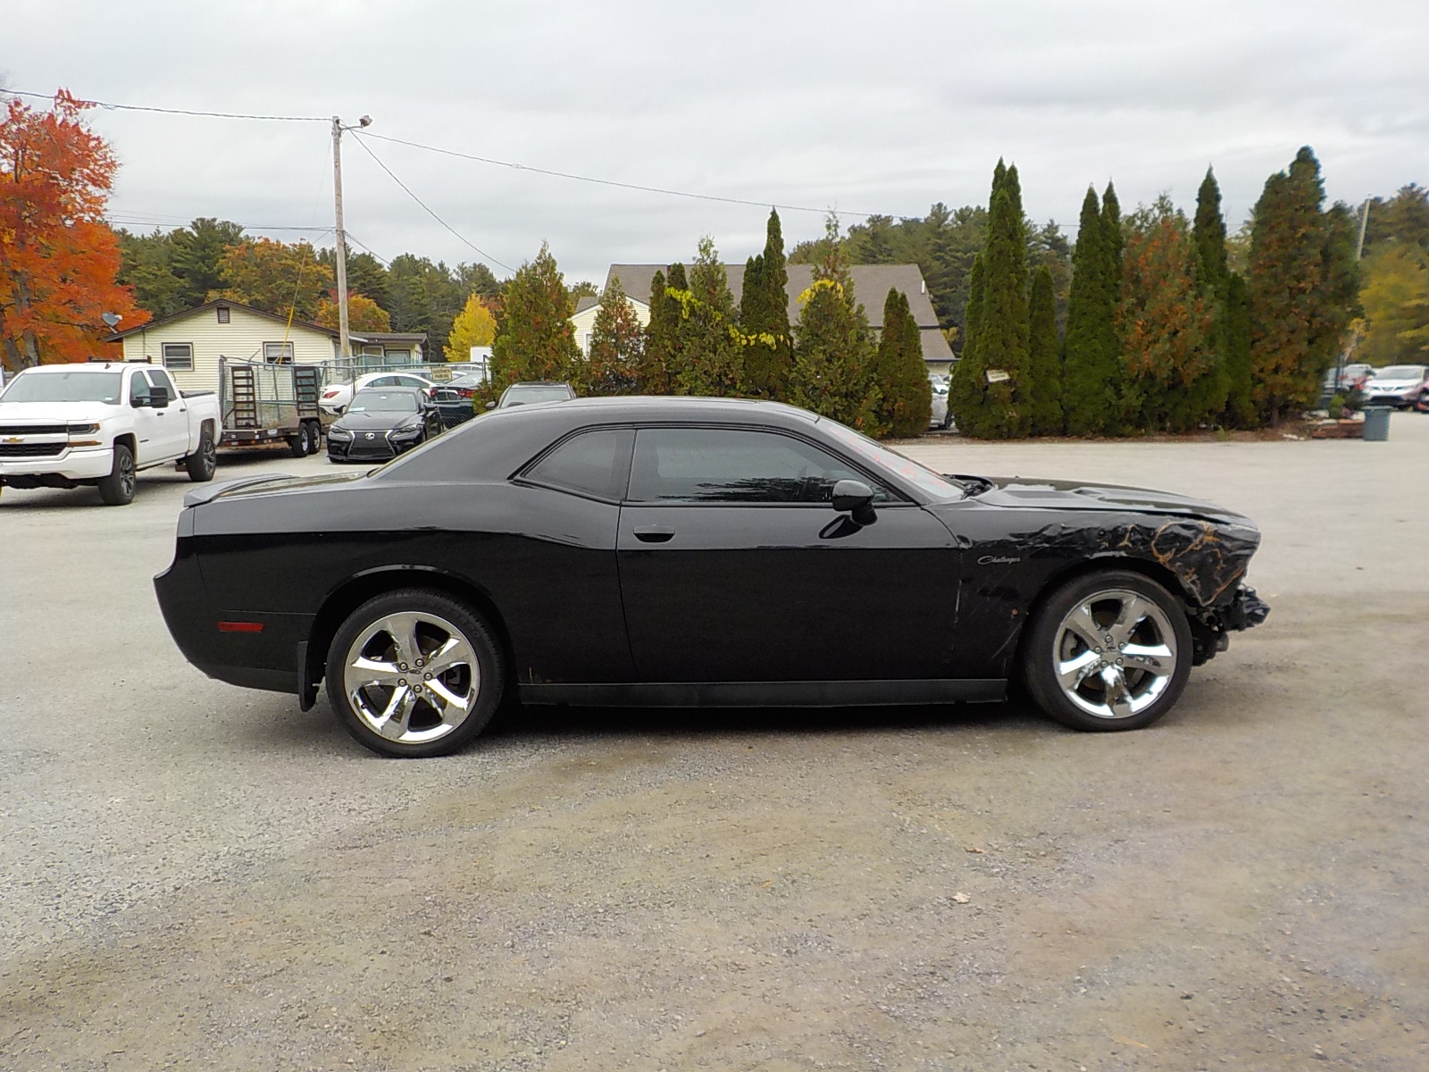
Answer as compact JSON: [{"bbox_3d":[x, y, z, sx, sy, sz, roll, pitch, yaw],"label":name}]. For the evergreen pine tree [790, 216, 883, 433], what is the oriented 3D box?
[{"bbox_3d":[3.054,-5.170,30.798,2.300,5.434,2.300,-1,7,0],"label":"evergreen pine tree"}]

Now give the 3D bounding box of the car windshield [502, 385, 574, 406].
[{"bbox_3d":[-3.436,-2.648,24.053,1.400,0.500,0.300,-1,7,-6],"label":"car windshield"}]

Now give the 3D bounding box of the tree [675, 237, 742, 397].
[{"bbox_3d":[-0.128,-4.621,29.458,1.650,4.859,1.650,0,7,0],"label":"tree"}]

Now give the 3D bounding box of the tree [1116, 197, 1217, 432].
[{"bbox_3d":[11.176,-5.405,30.578,2.500,5.771,2.500,-1,7,0],"label":"tree"}]

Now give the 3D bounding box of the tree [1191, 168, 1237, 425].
[{"bbox_3d":[12.764,-6.005,31.714,1.350,6.637,1.350,-1,7,0],"label":"tree"}]

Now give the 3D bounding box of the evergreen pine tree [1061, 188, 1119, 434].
[{"bbox_3d":[9.223,-5.472,30.365,1.500,6.001,1.500,-1,7,0],"label":"evergreen pine tree"}]

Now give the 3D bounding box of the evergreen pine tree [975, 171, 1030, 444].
[{"bbox_3d":[6.981,-5.702,30.139,1.400,6.582,1.400,0,7,0],"label":"evergreen pine tree"}]

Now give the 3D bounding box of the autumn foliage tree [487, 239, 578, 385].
[{"bbox_3d":[-4.587,-4.948,31.621,2.350,4.959,2.350,-1,7,0],"label":"autumn foliage tree"}]

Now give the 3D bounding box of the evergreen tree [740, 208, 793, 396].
[{"bbox_3d":[1.308,-5.316,31.180,1.450,5.667,1.450,-1,7,0],"label":"evergreen tree"}]

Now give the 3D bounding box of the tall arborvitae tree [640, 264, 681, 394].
[{"bbox_3d":[-1.258,-4.371,29.991,1.100,4.289,1.100,0,7,0],"label":"tall arborvitae tree"}]

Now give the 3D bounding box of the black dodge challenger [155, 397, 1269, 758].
[{"bbox_3d":[0.022,0.060,6.053,4.900,1.450,1.930,-2,7,-2],"label":"black dodge challenger"}]

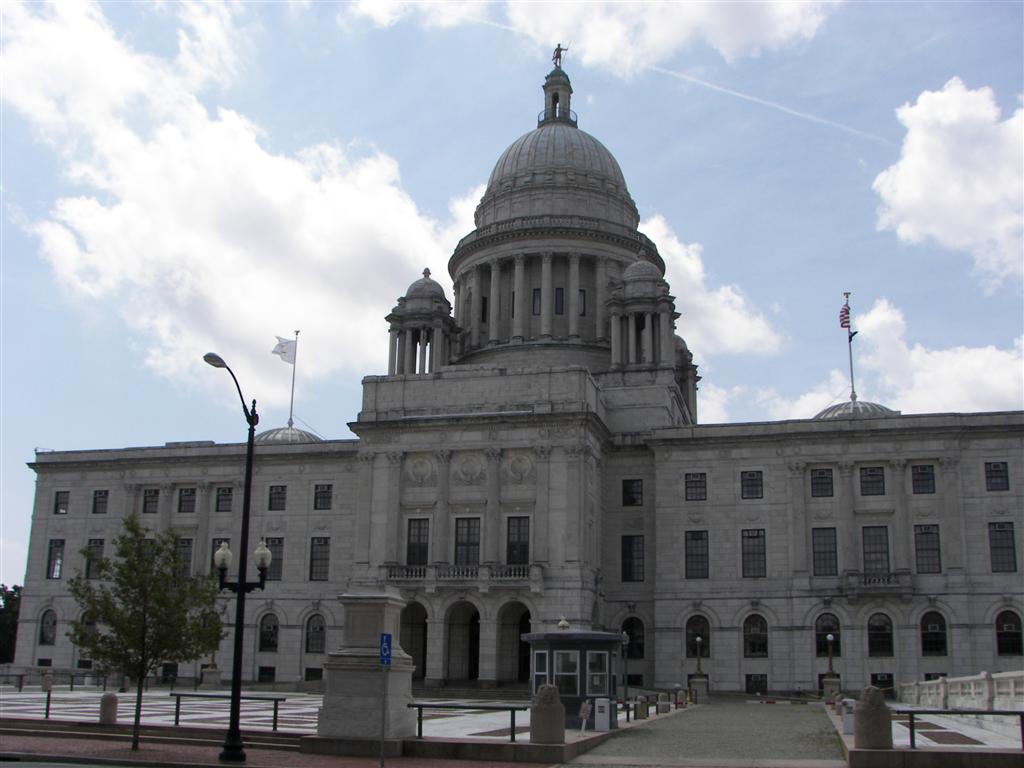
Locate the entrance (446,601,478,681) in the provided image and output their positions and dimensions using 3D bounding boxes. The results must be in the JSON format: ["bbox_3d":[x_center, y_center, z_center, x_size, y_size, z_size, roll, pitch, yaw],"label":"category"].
[{"bbox_3d":[-3.875,19.959,82.863,2.850,6.200,1.000,-3,-15,15],"label":"entrance"}]

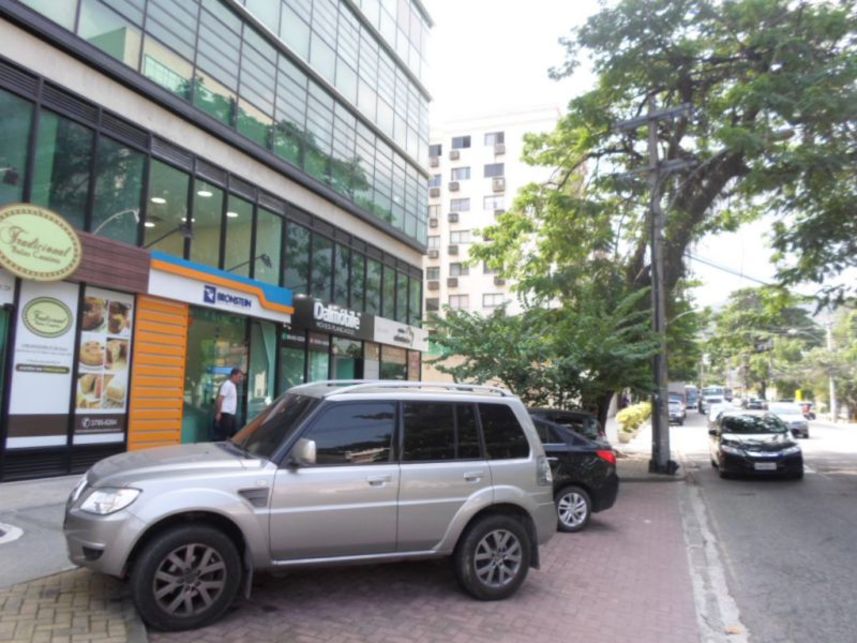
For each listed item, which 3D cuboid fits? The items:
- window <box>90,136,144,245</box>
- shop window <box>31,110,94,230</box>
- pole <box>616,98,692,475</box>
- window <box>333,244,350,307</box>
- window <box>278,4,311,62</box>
[{"bbox_3d":[-5.368,-2.150,10.710,0.120,1.850,1.050,-2,-8,23],"label":"window"},{"bbox_3d":[-6.061,-2.504,10.300,0.100,1.749,1.040,-2,-8,23],"label":"shop window"},{"bbox_3d":[5.493,-1.027,14.855,1.850,9.100,0.450,-3,-8,30],"label":"pole"},{"bbox_3d":[-2.555,-1.360,18.314,0.100,1.775,0.933,-2,-8,23],"label":"window"},{"bbox_3d":[-3.490,-7.612,16.313,0.100,1.019,1.252,-2,-8,23],"label":"window"}]

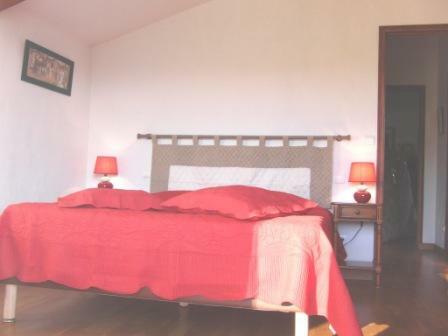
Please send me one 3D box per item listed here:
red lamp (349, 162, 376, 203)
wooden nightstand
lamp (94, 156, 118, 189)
[{"bbox_3d":[1.129,0.124,3.897,0.217,0.334,0.217,1,-1,12],"label":"red lamp"},{"bbox_3d":[1.067,0.609,3.900,0.387,0.639,0.285,1,-1,12],"label":"wooden nightstand"},{"bbox_3d":[-1.073,0.064,4.374,0.217,0.334,0.217,1,-1,12],"label":"lamp"}]

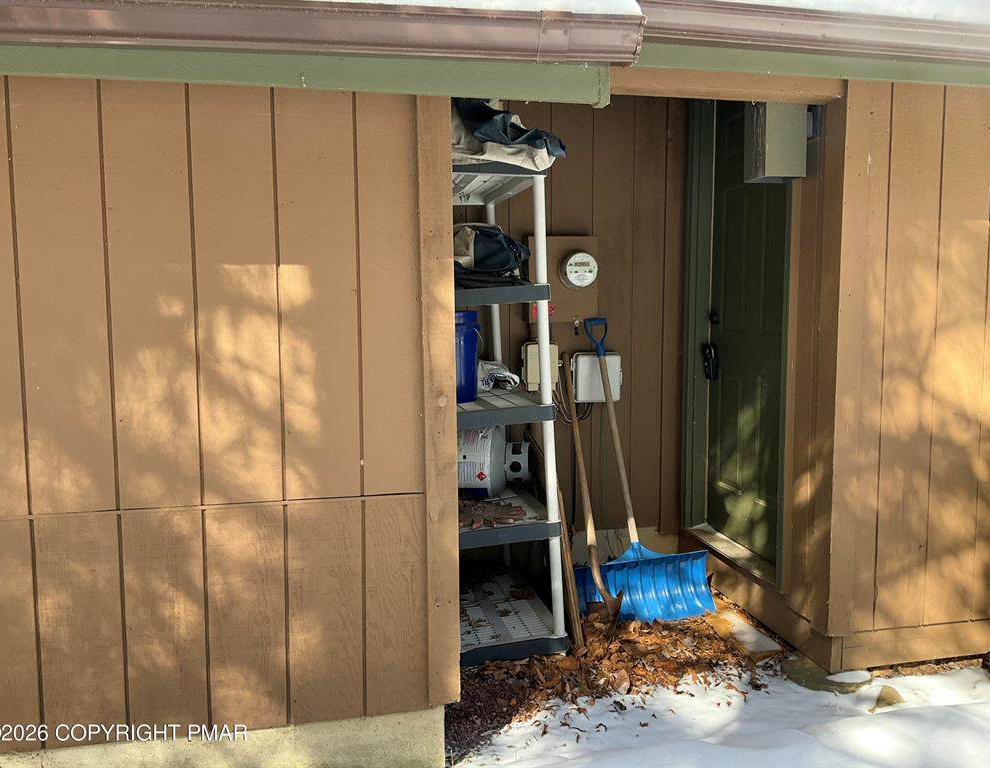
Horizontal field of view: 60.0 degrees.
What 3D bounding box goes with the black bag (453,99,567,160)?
[{"bbox_3d":[-0.006,-0.924,3.169,0.450,0.260,0.380,-1,6,-12],"label":"black bag"}]

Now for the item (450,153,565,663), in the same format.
[{"bbox_3d":[-0.089,0.087,3.544,0.460,1.830,0.914,-4,6,-12],"label":"item"}]

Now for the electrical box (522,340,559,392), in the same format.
[{"bbox_3d":[0.214,-0.082,4.041,0.160,0.235,0.100,-1,6,-12],"label":"electrical box"}]

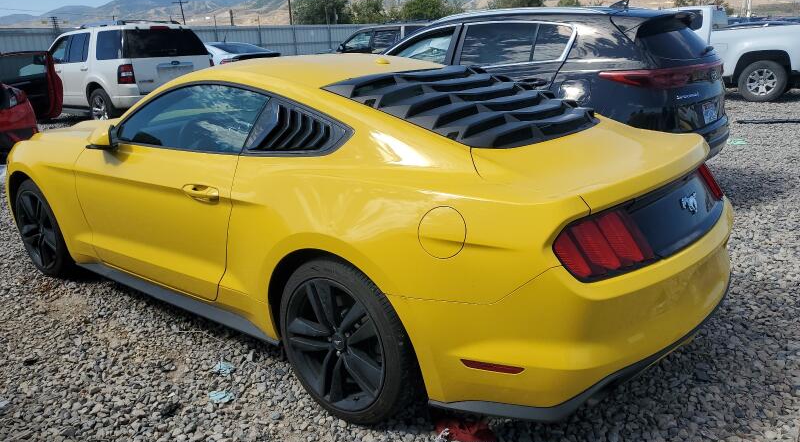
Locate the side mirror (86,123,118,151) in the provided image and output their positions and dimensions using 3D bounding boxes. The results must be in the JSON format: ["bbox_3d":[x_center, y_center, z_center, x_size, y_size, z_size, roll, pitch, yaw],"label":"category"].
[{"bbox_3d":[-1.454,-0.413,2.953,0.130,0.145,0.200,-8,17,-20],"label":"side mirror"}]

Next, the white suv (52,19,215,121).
[{"bbox_3d":[-5.748,-2.886,11.874,4.920,1.840,1.900,12,22,38],"label":"white suv"}]

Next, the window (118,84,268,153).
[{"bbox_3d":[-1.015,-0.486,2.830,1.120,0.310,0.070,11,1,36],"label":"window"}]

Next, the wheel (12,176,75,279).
[{"bbox_3d":[-2.289,0.036,3.994,0.687,0.687,0.240,11,20,37],"label":"wheel"}]

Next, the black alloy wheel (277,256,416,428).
[{"bbox_3d":[-0.202,0.472,2.486,0.690,0.690,0.260,11,21,36],"label":"black alloy wheel"}]

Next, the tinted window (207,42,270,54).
[{"bbox_3d":[-4.280,-4.620,16.150,0.800,0.300,1.280,12,22,38],"label":"tinted window"}]

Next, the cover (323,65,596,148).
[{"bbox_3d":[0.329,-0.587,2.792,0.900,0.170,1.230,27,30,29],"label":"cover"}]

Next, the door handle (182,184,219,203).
[{"bbox_3d":[-0.905,-0.122,2.711,0.225,0.068,0.055,11,21,36],"label":"door handle"}]

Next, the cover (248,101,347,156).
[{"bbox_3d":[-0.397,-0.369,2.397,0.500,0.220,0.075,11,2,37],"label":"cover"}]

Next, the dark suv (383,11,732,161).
[{"bbox_3d":[0.950,-1.330,6.420,4.480,1.645,1.860,12,21,39],"label":"dark suv"}]

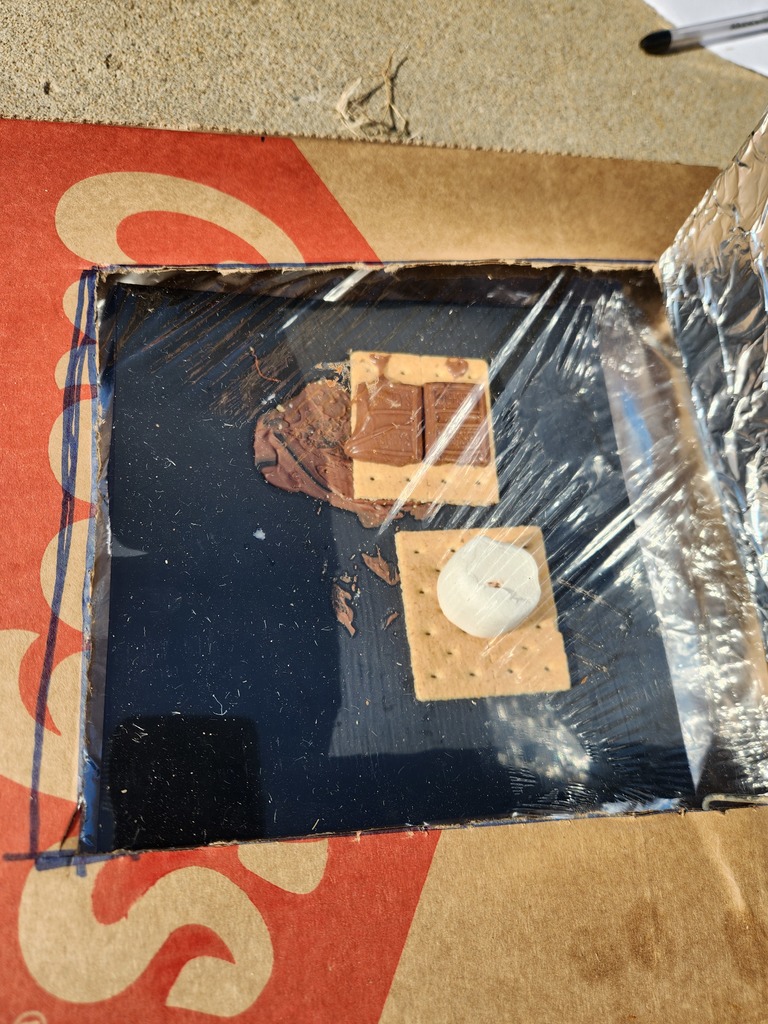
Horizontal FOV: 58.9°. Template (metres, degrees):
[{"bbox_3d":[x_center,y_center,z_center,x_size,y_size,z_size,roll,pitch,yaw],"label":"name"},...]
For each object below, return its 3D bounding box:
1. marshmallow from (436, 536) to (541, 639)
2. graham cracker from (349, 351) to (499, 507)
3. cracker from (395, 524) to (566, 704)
[{"bbox_3d":[0.039,0.028,0.252,0.035,0.026,0.035,-2,73,-11],"label":"marshmallow"},{"bbox_3d":[0.016,-0.034,0.285,0.060,0.006,0.065,1,72,-9],"label":"graham cracker"},{"bbox_3d":[0.038,0.039,0.266,0.060,0.006,0.065,-2,73,-11],"label":"cracker"}]

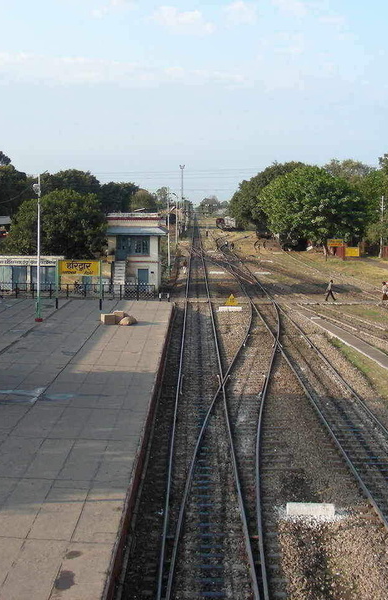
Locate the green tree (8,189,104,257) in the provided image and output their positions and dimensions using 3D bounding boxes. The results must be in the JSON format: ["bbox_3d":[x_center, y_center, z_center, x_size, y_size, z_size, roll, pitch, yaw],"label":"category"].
[{"bbox_3d":[-12.811,-5.836,81.823,9.400,9.100,9.000,0,6,0],"label":"green tree"}]

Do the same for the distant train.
[{"bbox_3d":[11.360,-25.652,306.966,3.200,4.200,20.000,1,6,13],"label":"distant train"}]

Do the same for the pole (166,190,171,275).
[{"bbox_3d":[-2.646,-7.240,93.500,0.350,9.100,0.300,0,6,0],"label":"pole"}]

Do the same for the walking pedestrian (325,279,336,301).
[{"bbox_3d":[10.625,-0.755,68.257,0.820,1.660,0.500,0,6,0],"label":"walking pedestrian"}]

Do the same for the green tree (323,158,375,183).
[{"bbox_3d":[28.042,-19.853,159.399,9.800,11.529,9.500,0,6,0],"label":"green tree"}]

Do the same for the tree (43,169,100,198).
[{"bbox_3d":[-18.587,-13.294,134.344,10.500,13.600,10.500,0,6,0],"label":"tree"}]

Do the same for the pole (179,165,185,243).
[{"bbox_3d":[-2.501,-21.042,191.000,1.200,16.700,1.000,0,6,0],"label":"pole"}]

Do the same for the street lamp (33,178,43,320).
[{"bbox_3d":[-8.328,-2.746,47.187,0.420,7.920,0.380,0,6,0],"label":"street lamp"}]

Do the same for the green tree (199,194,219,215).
[{"bbox_3d":[8.837,-52.399,517.355,13.000,16.000,13.000,0,6,0],"label":"green tree"}]

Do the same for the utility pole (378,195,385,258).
[{"bbox_3d":[25.779,-10.005,120.551,0.750,8.620,0.400,0,6,0],"label":"utility pole"}]

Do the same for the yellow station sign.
[{"bbox_3d":[-6.969,-1.917,53.449,2.600,0.975,0.120,0,6,3],"label":"yellow station sign"}]

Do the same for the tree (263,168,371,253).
[{"bbox_3d":[19.600,-14.924,143.724,17.300,14.200,15.500,0,6,0],"label":"tree"}]

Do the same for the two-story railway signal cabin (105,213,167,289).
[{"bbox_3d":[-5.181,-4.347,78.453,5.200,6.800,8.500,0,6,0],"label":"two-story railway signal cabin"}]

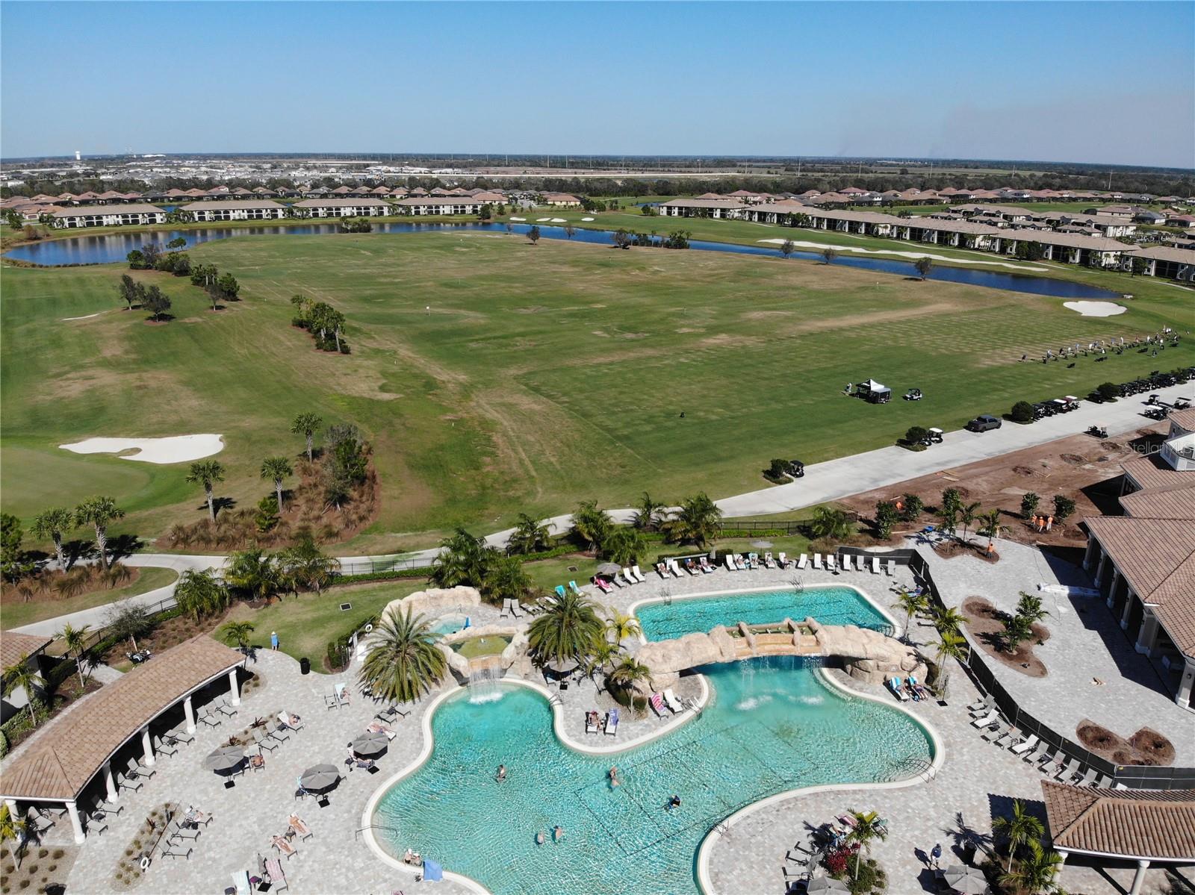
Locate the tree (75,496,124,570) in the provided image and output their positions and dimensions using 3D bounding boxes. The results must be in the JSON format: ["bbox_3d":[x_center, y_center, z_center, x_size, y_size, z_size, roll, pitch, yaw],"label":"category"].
[{"bbox_3d":[-51.920,9.138,86.373,4.900,8.100,4.900,1,19,0],"label":"tree"}]

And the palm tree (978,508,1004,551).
[{"bbox_3d":[43.935,9.599,91.960,3.000,5.400,3.000,1,19,0],"label":"palm tree"}]

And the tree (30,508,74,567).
[{"bbox_3d":[-51.588,8.877,79.143,4.100,6.700,4.100,-13,24,-33],"label":"tree"}]

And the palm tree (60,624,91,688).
[{"bbox_3d":[-42.487,17.073,67.536,2.700,5.900,2.700,1,19,0],"label":"palm tree"}]

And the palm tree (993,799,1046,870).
[{"bbox_3d":[23.420,21.876,46.378,2.950,5.100,2.950,13,23,31],"label":"palm tree"}]

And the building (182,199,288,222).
[{"bbox_3d":[-219.485,-143.340,500.668,58.000,9.800,19.000,-11,22,-28],"label":"building"}]

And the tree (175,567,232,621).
[{"bbox_3d":[-33.963,12.784,71.319,4.900,4.800,4.900,-10,22,-27],"label":"tree"}]

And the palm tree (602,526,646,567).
[{"bbox_3d":[2.795,9.510,80.133,4.100,4.000,4.100,1,20,2],"label":"palm tree"}]

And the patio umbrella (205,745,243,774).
[{"bbox_3d":[-23.148,20.112,51.763,2.400,2.450,2.400,-10,22,-27],"label":"patio umbrella"}]

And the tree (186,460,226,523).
[{"bbox_3d":[-42.016,4.955,89.657,4.250,7.200,4.250,-9,22,-25],"label":"tree"}]

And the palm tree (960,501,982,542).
[{"bbox_3d":[38.925,7.834,87.070,2.600,4.600,2.600,10,22,25],"label":"palm tree"}]

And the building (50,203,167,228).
[{"bbox_3d":[-267.537,-127.437,455.312,55.000,9.800,17.000,-10,22,-28],"label":"building"}]

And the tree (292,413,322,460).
[{"bbox_3d":[-37.451,-1.112,107.321,4.000,6.900,4.000,-7,21,-19],"label":"tree"}]

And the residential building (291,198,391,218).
[{"bbox_3d":[-163.594,-153.824,531.392,58.000,9.800,19.000,-8,21,-23],"label":"residential building"}]

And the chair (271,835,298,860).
[{"bbox_3d":[-19.790,25.363,52.552,1.727,0.720,0.680,15,24,36],"label":"chair"}]

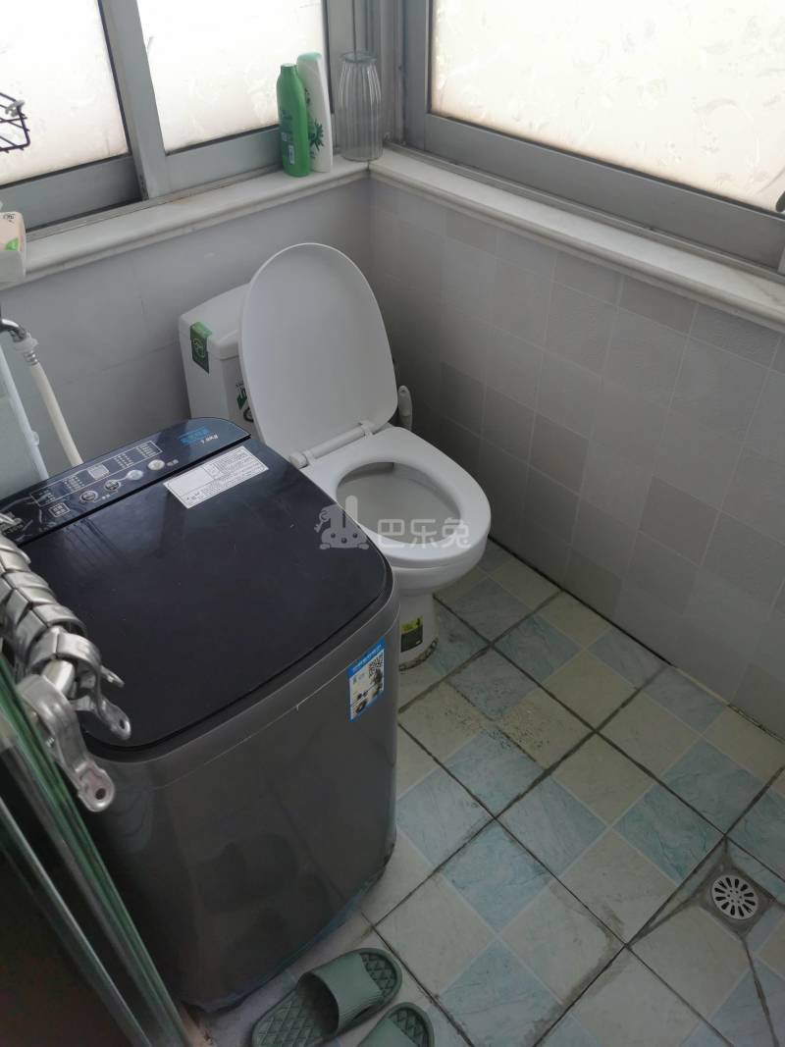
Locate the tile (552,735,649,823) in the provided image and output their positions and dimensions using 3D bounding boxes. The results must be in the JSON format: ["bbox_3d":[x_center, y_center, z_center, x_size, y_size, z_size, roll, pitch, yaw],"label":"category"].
[{"bbox_3d":[0.414,0.500,1.610,0.148,0.010,0.148,-30,49,-29],"label":"tile"}]

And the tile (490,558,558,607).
[{"bbox_3d":[0.329,0.157,2.003,0.105,0.010,0.148,-30,49,-29],"label":"tile"}]

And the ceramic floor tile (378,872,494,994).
[{"bbox_3d":[0.074,0.697,1.392,0.148,0.010,0.148,-30,49,-29],"label":"ceramic floor tile"}]

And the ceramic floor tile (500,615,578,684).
[{"bbox_3d":[0.330,0.287,1.851,0.148,0.010,0.148,-30,49,-30],"label":"ceramic floor tile"}]

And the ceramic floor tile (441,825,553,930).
[{"bbox_3d":[0.188,0.632,1.466,0.148,0.010,0.148,-30,49,-29],"label":"ceramic floor tile"}]

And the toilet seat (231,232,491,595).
[{"bbox_3d":[-0.011,-0.225,1.483,0.360,0.445,0.490,-30,50,-30],"label":"toilet seat"}]

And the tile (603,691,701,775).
[{"bbox_3d":[0.526,0.435,1.681,0.148,0.010,0.148,-30,49,-30],"label":"tile"}]

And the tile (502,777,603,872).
[{"bbox_3d":[0.302,0.566,1.540,0.148,0.010,0.148,-30,49,-29],"label":"tile"}]

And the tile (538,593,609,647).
[{"bbox_3d":[0.427,0.231,1.915,0.108,0.010,0.148,-30,49,-30],"label":"tile"}]

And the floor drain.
[{"bbox_3d":[0.599,0.658,1.432,0.079,0.010,0.079,0,41,0],"label":"floor drain"}]

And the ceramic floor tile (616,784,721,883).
[{"bbox_3d":[0.513,0.574,1.524,0.148,0.010,0.148,-30,49,-29],"label":"ceramic floor tile"}]

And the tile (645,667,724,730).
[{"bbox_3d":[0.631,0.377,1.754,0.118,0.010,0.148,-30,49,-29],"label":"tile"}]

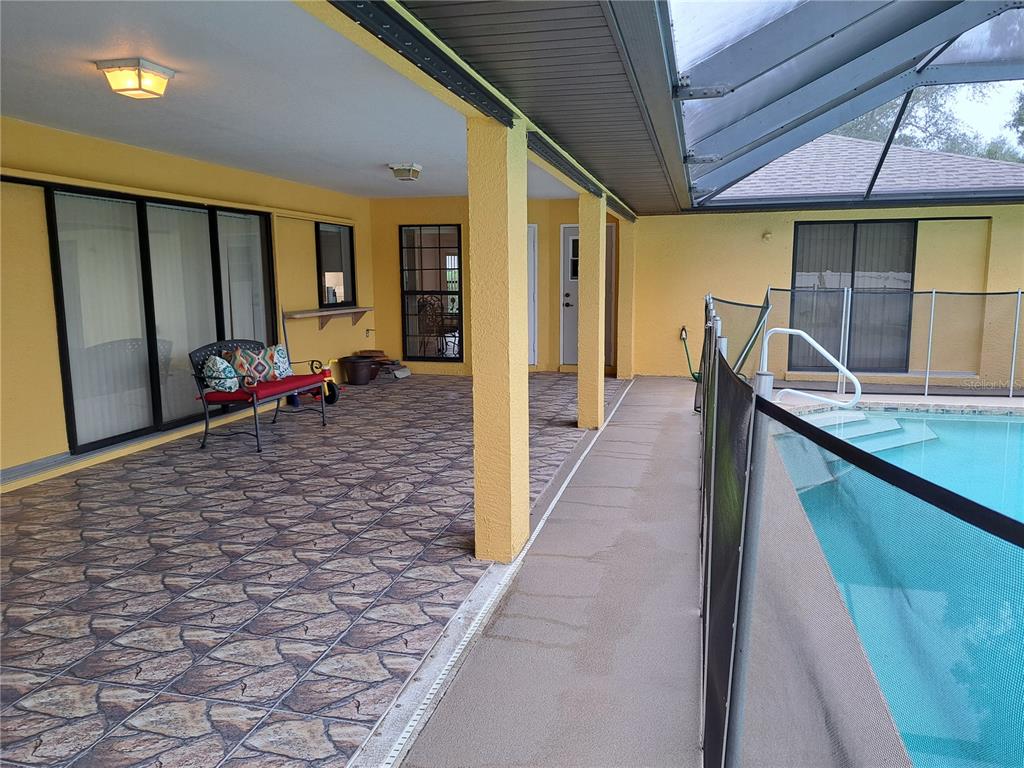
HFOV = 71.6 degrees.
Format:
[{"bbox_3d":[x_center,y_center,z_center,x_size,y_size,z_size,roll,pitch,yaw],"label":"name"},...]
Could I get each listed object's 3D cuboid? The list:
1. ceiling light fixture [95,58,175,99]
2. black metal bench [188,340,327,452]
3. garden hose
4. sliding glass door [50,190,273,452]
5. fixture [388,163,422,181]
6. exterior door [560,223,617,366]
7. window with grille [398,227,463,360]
[{"bbox_3d":[-1.993,-1.618,3.783,0.265,0.130,0.265,2,9,14],"label":"ceiling light fixture"},{"bbox_3d":[-2.273,0.047,6.386,0.680,0.855,1.140,2,9,14],"label":"black metal bench"},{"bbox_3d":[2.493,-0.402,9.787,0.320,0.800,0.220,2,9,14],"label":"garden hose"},{"bbox_3d":[-3.080,-0.666,6.779,0.100,2.040,2.870,2,9,14],"label":"sliding glass door"},{"bbox_3d":[-1.084,-2.139,7.194,0.270,0.130,0.270,2,9,14],"label":"fixture"},{"bbox_3d":[1.087,-1.270,10.282,0.800,2.060,0.080,2,9,14],"label":"exterior door"},{"bbox_3d":[-1.162,-1.291,10.248,0.930,1.950,0.080,2,9,14],"label":"window with grille"}]

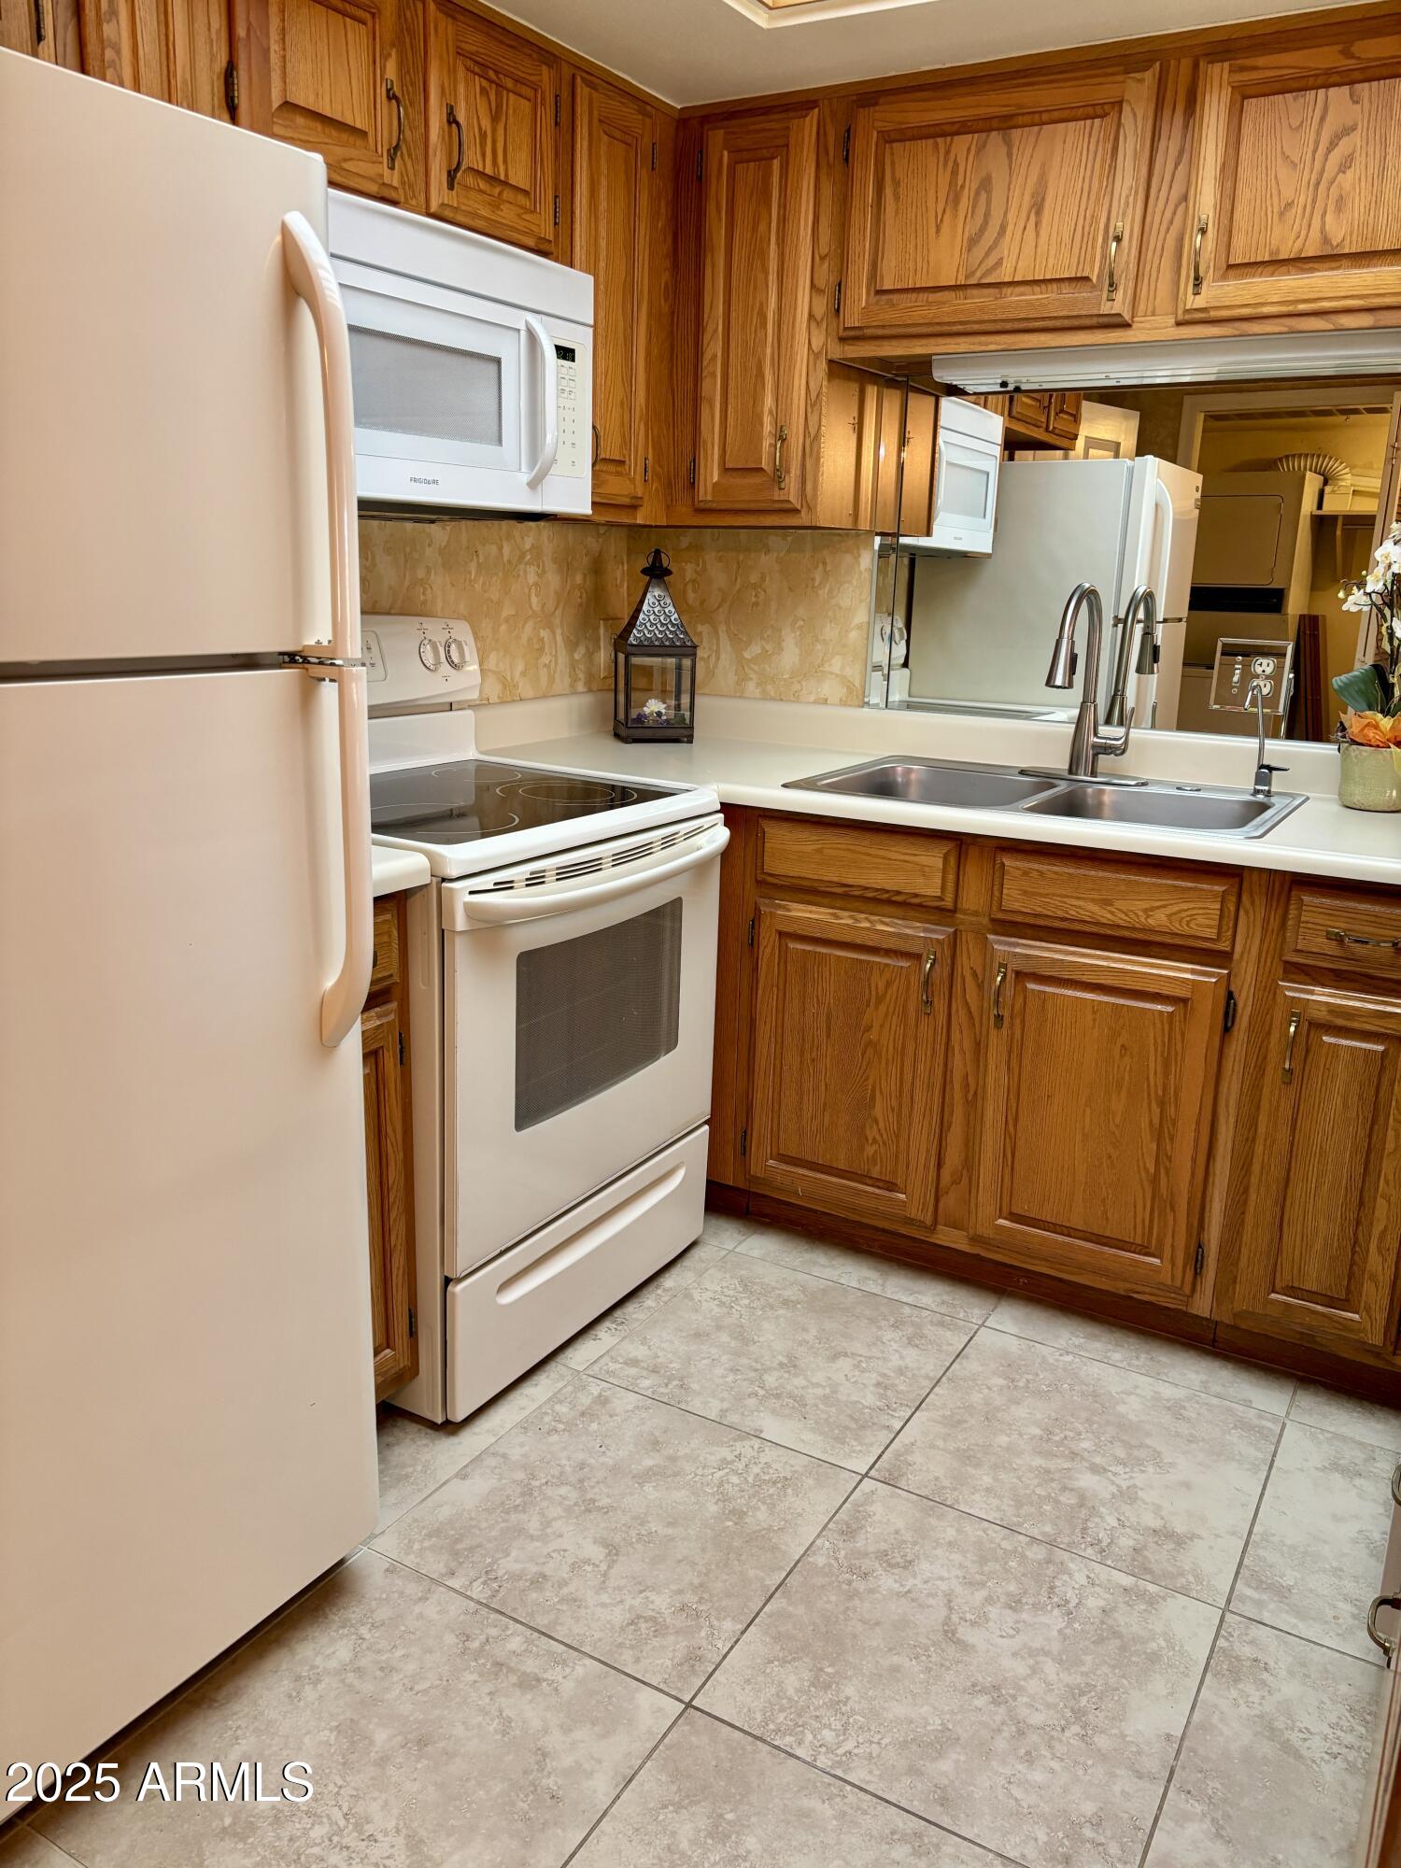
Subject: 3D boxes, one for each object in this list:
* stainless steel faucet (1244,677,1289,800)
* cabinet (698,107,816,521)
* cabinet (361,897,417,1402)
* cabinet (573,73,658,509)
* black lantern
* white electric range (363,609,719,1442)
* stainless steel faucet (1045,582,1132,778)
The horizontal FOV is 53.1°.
[{"bbox_3d":[1.012,-0.348,2.510,0.087,0.212,0.160,12,18,36],"label":"stainless steel faucet"},{"bbox_3d":[0.175,-1.216,2.837,0.248,0.720,0.325,10,17,29],"label":"cabinet"},{"bbox_3d":[-0.747,0.299,2.049,0.605,0.825,0.280,10,17,29],"label":"cabinet"},{"bbox_3d":[-0.298,-1.187,2.674,0.325,0.720,0.265,10,17,29],"label":"cabinet"},{"bbox_3d":[-0.102,-0.643,3.131,0.158,0.416,0.158,-3,15,-16],"label":"black lantern"},{"bbox_3d":[-0.417,0.064,2.471,0.685,1.185,0.763,10,17,29],"label":"white electric range"},{"bbox_3d":[0.729,-0.468,2.621,0.112,0.377,0.284,10,17,29],"label":"stainless steel faucet"}]

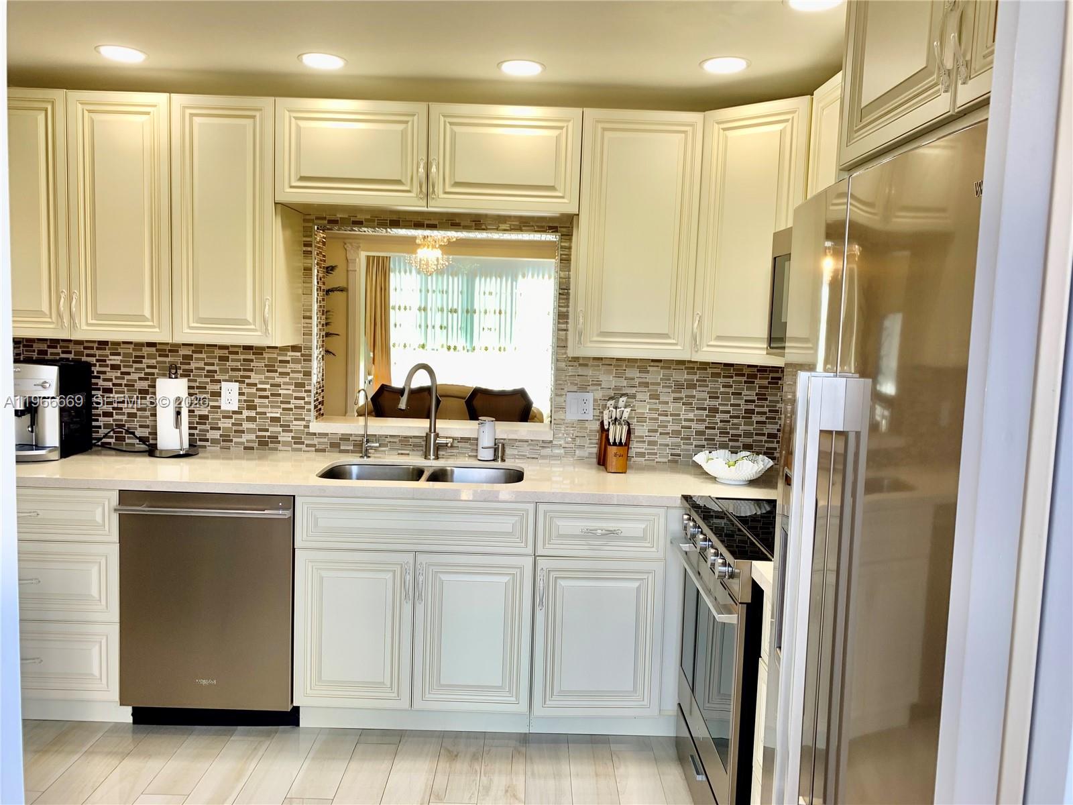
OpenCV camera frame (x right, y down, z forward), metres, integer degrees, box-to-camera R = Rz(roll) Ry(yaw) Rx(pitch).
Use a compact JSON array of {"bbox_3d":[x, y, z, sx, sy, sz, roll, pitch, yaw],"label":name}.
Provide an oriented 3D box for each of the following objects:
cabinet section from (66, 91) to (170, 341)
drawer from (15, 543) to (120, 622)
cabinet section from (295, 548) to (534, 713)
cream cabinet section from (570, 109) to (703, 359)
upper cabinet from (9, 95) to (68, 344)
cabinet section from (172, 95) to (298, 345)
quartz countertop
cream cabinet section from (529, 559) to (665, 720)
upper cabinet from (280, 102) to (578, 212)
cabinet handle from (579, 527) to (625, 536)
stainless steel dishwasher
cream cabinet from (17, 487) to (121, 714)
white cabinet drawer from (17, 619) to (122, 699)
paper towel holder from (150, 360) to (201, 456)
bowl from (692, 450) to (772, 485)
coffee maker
[{"bbox_3d":[-1.535,-0.693,3.141,0.380,0.903,0.345,2,5,0],"label":"cabinet section"},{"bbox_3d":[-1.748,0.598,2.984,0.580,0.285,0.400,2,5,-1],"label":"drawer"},{"bbox_3d":[-0.430,0.776,3.124,0.828,0.567,0.610,2,5,0],"label":"cabinet section"},{"bbox_3d":[0.377,-0.631,3.153,0.441,0.903,0.345,2,5,0],"label":"cream cabinet section"},{"bbox_3d":[-1.918,-0.708,3.142,0.370,0.914,0.326,2,5,-1],"label":"upper cabinet"},{"bbox_3d":[-1.155,-0.681,3.143,0.381,0.903,0.345,2,5,0],"label":"cabinet section"},{"bbox_3d":[-0.466,0.279,3.084,3.297,0.037,0.673,2,6,-1],"label":"quartz countertop"},{"bbox_3d":[0.211,0.797,3.128,0.455,0.567,0.610,2,5,0],"label":"cream cabinet section"},{"bbox_3d":[-0.400,-0.926,3.136,1.134,0.380,0.338,2,6,-1],"label":"upper cabinet"},{"bbox_3d":[0.227,0.449,2.797,0.155,0.028,0.030,2,6,-1],"label":"cabinet handle"},{"bbox_3d":[-1.159,0.672,3.104,0.603,0.792,0.622,2,6,-1],"label":"stainless steel dishwasher"},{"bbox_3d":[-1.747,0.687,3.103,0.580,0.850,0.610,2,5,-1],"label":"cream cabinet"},{"bbox_3d":[-1.811,0.879,3.135,0.673,0.287,0.605,2,6,-1],"label":"white cabinet drawer"},{"bbox_3d":[-1.460,0.025,3.247,0.189,0.371,0.189,2,6,-1],"label":"paper towel holder"},{"bbox_3d":[0.748,0.254,3.080,0.305,0.097,0.295,2,5,0],"label":"bowl"},{"bbox_3d":[-1.945,0.023,3.175,0.280,0.360,0.370,2,5,-1],"label":"coffee maker"}]

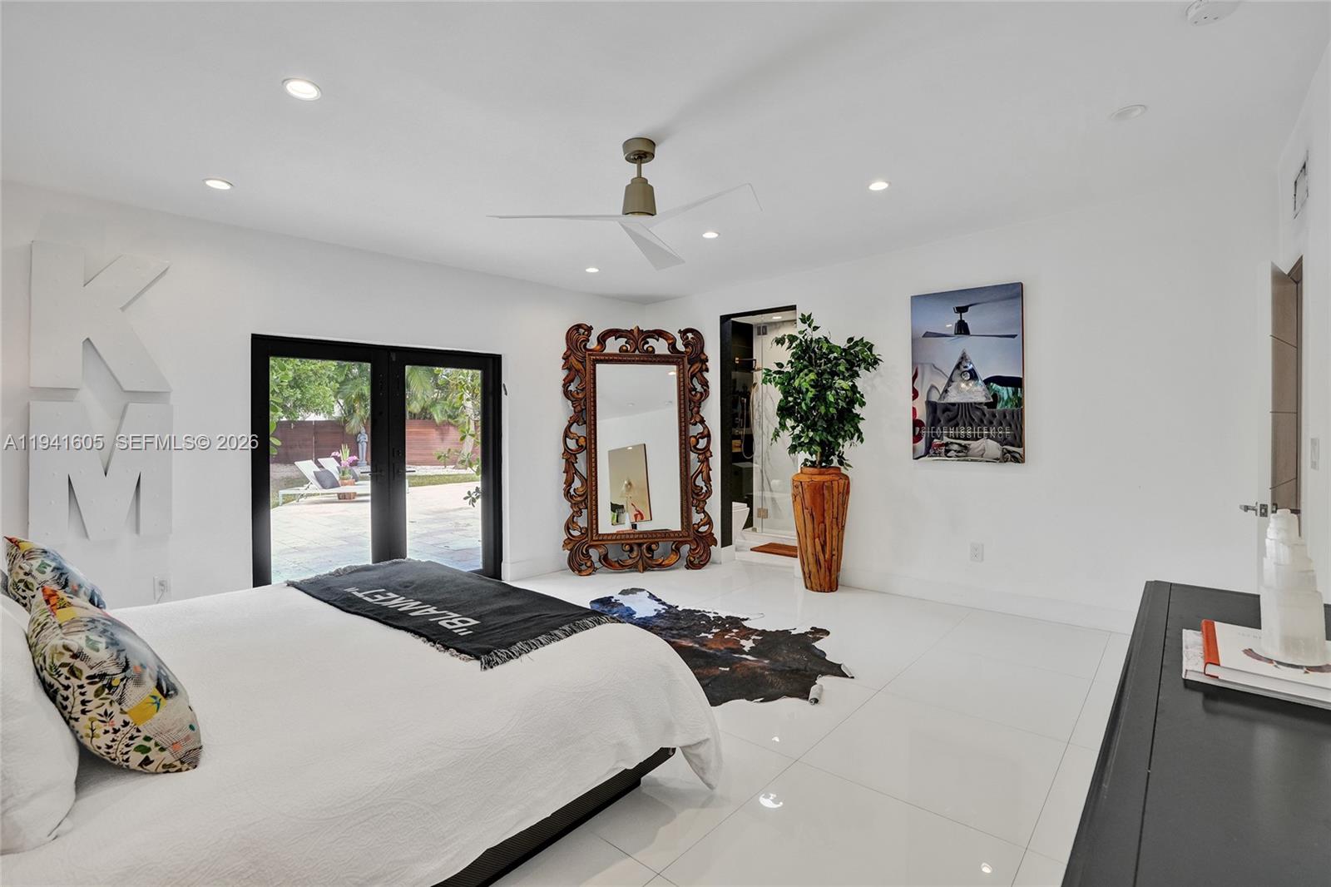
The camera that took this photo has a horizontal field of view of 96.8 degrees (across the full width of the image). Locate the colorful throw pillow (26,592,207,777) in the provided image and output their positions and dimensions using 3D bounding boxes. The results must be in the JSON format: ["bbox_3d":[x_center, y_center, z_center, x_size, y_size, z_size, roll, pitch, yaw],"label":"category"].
[{"bbox_3d":[-1.237,0.474,1.320,0.470,0.480,0.190,0,28,42],"label":"colorful throw pillow"}]

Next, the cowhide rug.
[{"bbox_3d":[0.180,1.214,3.869,1.490,0.020,2.350,-1,1,-33],"label":"cowhide rug"}]

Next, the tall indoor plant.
[{"bbox_3d":[1.268,0.064,4.888,0.970,2.280,0.880,0,1,42],"label":"tall indoor plant"}]

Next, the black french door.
[{"bbox_3d":[-2.096,0.239,4.558,0.120,1.978,1.831,0,1,44],"label":"black french door"}]

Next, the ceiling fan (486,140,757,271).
[{"bbox_3d":[-0.189,-1.227,2.808,1.240,0.399,1.320,0,1,-11],"label":"ceiling fan"}]

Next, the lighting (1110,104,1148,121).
[{"bbox_3d":[2.071,-1.476,2.640,0.135,0.030,0.135,0,1,42],"label":"lighting"}]

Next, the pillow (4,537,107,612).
[{"bbox_3d":[-2.068,0.481,2.023,0.470,0.480,0.190,0,33,42],"label":"pillow"}]

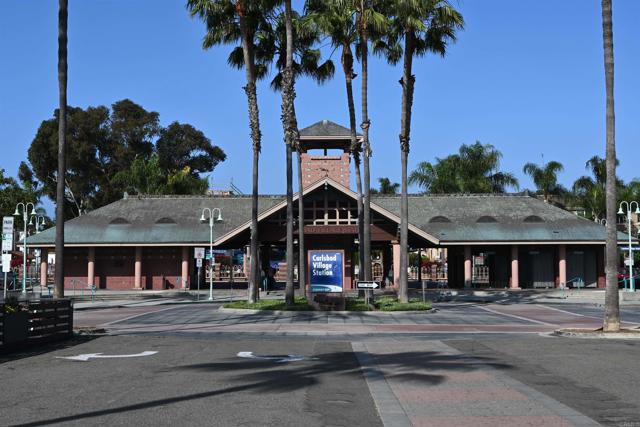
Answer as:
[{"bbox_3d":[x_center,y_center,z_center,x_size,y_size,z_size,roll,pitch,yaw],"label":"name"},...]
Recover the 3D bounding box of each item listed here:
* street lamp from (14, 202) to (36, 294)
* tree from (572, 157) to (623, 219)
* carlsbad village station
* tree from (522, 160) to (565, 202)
[{"bbox_3d":[-16.899,2.014,48.977,1.280,5.250,0.380,0,-4,0],"label":"street lamp"},{"bbox_3d":[33.284,0.593,102.168,5.980,14.810,5.980,0,-4,0],"label":"tree"},{"bbox_3d":[0.568,-0.786,66.391,43.680,13.020,12.800,0,-4,0],"label":"carlsbad village station"},{"bbox_3d":[26.901,0.848,102.153,5.020,14.350,5.020,0,-4,0],"label":"tree"}]

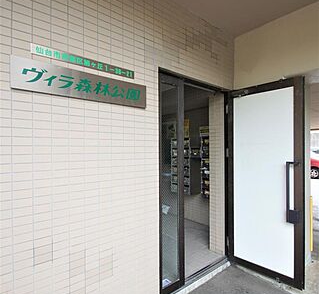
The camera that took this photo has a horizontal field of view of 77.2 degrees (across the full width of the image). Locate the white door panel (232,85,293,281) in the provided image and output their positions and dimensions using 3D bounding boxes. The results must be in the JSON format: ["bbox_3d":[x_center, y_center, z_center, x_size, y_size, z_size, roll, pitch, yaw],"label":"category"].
[{"bbox_3d":[1.134,0.361,2.210,0.619,1.931,0.025,0,0,42],"label":"white door panel"}]

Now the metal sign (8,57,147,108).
[{"bbox_3d":[-0.477,-0.417,1.382,0.900,0.185,0.025,0,0,-38],"label":"metal sign"}]

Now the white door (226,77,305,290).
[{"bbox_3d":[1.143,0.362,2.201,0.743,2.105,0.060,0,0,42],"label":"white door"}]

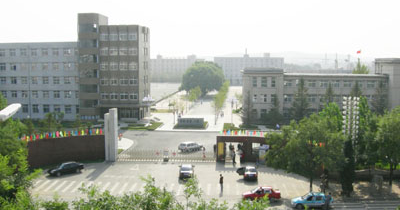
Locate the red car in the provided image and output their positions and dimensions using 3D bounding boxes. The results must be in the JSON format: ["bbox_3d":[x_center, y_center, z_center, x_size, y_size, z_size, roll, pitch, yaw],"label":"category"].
[{"bbox_3d":[6.830,9.908,46.260,4.300,1.420,1.680,0,5,2],"label":"red car"}]

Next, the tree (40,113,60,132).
[{"bbox_3d":[-30.692,3.714,85.192,3.800,4.500,3.800,0,5,0],"label":"tree"}]

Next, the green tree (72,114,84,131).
[{"bbox_3d":[-25.313,3.693,86.466,2.500,4.300,2.500,0,5,0],"label":"green tree"}]

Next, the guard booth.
[{"bbox_3d":[6.485,6.751,64.826,7.700,4.150,1.000,0,5,1],"label":"guard booth"}]

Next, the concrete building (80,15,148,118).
[{"bbox_3d":[-23.585,-10.410,116.625,15.893,28.400,16.000,0,6,4],"label":"concrete building"}]

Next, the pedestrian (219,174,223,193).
[{"bbox_3d":[2.453,8.763,46.720,0.360,1.720,0.500,-2,6,-18],"label":"pedestrian"}]

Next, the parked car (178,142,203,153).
[{"bbox_3d":[-1.475,6.782,68.108,4.300,1.620,1.720,-5,8,-44],"label":"parked car"}]

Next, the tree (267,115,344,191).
[{"bbox_3d":[12.797,5.806,49.322,9.000,9.000,8.000,0,5,0],"label":"tree"}]

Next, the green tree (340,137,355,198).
[{"bbox_3d":[17.016,7.226,47.615,1.600,6.500,1.600,0,5,0],"label":"green tree"}]

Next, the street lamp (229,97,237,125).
[{"bbox_3d":[8.029,1.704,102.432,2.000,7.000,2.000,0,5,0],"label":"street lamp"}]

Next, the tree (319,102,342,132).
[{"bbox_3d":[21.811,3.629,68.631,4.600,7.800,4.600,0,5,0],"label":"tree"}]

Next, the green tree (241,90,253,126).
[{"bbox_3d":[11.322,0.666,98.778,3.000,8.000,3.000,0,5,0],"label":"green tree"}]

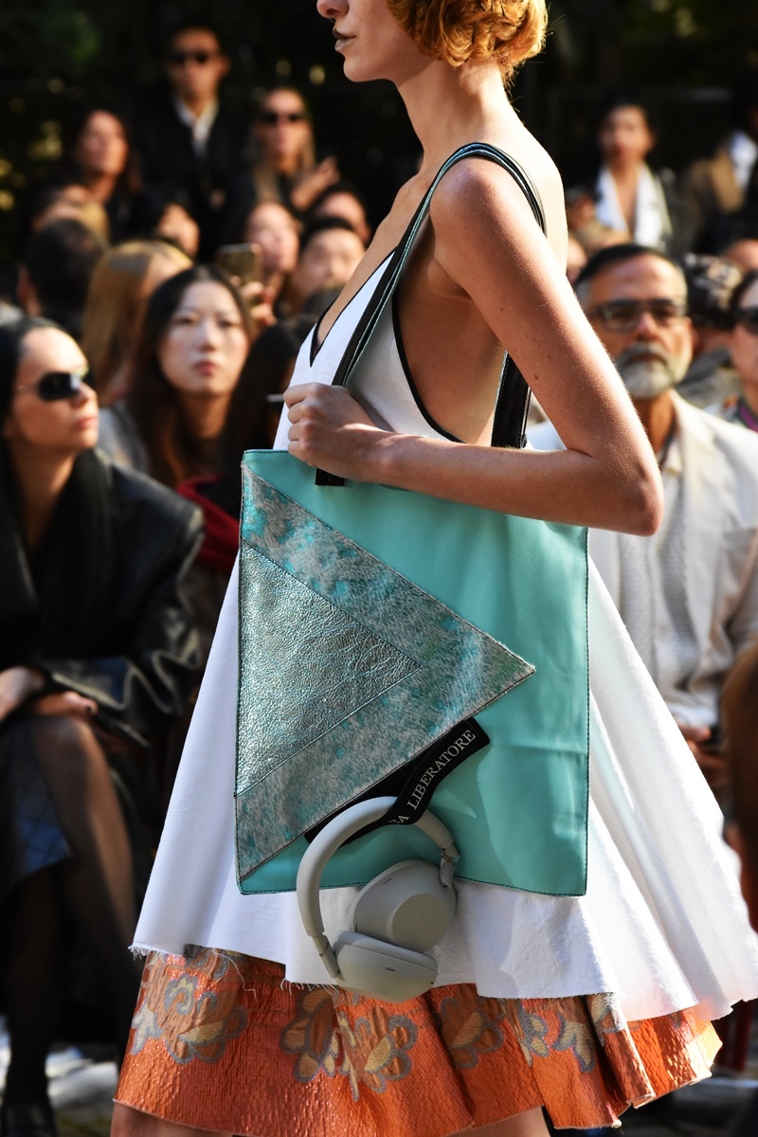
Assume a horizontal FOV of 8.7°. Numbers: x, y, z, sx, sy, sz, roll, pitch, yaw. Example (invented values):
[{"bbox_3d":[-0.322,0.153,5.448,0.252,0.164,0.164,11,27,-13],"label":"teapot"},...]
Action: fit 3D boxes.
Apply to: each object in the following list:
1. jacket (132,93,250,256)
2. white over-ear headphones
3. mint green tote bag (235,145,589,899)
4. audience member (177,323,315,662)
[{"bbox_3d":[-0.560,-1.100,15.000,0.470,0.670,0.270,0,3,7],"label":"jacket"},{"bbox_3d":[-0.001,0.315,4.710,0.165,0.185,0.090,-31,0,0],"label":"white over-ear headphones"},{"bbox_3d":[0.033,-0.045,4.790,0.340,0.730,0.110,0,0,0],"label":"mint green tote bag"},{"bbox_3d":[-0.140,0.230,7.500,0.500,1.220,0.750,0,3,-9],"label":"audience member"}]

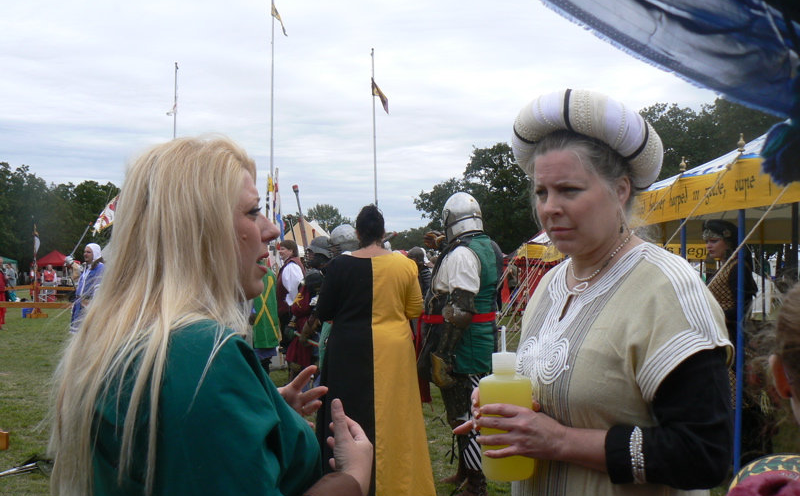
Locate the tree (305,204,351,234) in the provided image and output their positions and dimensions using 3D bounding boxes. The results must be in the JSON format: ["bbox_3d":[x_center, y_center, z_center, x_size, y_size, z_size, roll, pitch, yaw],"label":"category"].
[{"bbox_3d":[-11.106,-2.408,140.000,7.200,9.000,7.000,0,-1,0],"label":"tree"}]

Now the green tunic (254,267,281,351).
[{"bbox_3d":[-1.466,0.675,9.900,0.380,0.860,0.270,1,-2,-37],"label":"green tunic"}]

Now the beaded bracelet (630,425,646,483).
[{"bbox_3d":[0.355,0.308,1.340,0.024,0.084,0.076,0,-1,25],"label":"beaded bracelet"}]

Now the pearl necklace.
[{"bbox_3d":[0.341,0.019,1.510,0.130,0.100,0.130,0,-1,41],"label":"pearl necklace"}]

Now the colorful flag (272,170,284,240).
[{"bbox_3d":[-1.685,-0.589,12.500,0.170,1.020,0.140,0,-1,-17],"label":"colorful flag"}]

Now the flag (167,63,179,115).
[{"bbox_3d":[-9.592,-6.725,38.000,0.500,2.100,0.200,0,-1,-17],"label":"flag"}]

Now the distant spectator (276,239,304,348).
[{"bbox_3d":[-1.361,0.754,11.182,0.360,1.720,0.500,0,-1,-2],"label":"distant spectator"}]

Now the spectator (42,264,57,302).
[{"bbox_3d":[-14.194,1.493,36.483,0.550,1.650,0.360,0,-1,-21],"label":"spectator"}]

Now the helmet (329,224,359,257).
[{"bbox_3d":[-0.458,-0.054,7.500,0.290,0.280,0.230,0,-1,-12],"label":"helmet"}]

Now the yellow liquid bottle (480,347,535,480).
[{"bbox_3d":[0.179,0.280,1.500,0.088,0.216,0.084,-3,-1,23],"label":"yellow liquid bottle"}]

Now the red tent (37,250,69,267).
[{"bbox_3d":[-22.137,1.611,57.969,2.900,2.900,2.900,0,-1,-21],"label":"red tent"}]

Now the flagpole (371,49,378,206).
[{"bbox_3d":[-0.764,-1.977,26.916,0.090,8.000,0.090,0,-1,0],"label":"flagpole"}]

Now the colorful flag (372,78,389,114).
[{"bbox_3d":[-0.757,-5.883,35.000,0.620,1.380,0.220,0,-1,-17],"label":"colorful flag"}]

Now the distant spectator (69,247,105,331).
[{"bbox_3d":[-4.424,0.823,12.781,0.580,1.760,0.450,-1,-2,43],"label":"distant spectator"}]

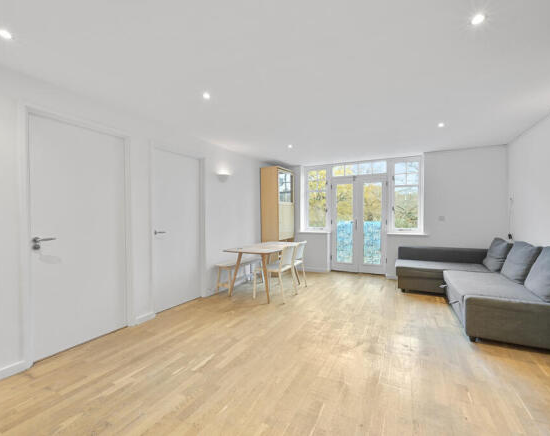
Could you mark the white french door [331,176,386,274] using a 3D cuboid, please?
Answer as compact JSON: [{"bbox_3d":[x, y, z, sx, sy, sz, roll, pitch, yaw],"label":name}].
[{"bbox_3d":[1.718,0.147,5.294,1.085,1.953,0.070,0,0,28],"label":"white french door"}]

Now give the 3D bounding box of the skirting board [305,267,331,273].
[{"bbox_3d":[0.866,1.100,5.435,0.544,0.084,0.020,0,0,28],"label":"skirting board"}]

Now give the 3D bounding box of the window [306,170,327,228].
[{"bbox_3d":[0.929,-0.435,5.706,0.524,1.364,0.060,0,1,28],"label":"window"}]

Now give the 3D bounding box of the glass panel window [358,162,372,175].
[{"bbox_3d":[1.843,-1.010,5.215,0.277,0.249,0.050,0,1,28],"label":"glass panel window"}]

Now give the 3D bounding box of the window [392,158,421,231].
[{"bbox_3d":[2.506,-0.448,4.872,0.510,1.374,0.060,0,1,28],"label":"window"}]

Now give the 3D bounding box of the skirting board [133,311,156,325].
[{"bbox_3d":[-1.457,1.125,2.853,0.018,0.077,0.243,0,0,28],"label":"skirting board"}]

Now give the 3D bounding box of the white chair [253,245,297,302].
[{"bbox_3d":[0.019,0.770,3.741,0.510,0.770,0.470,0,1,28],"label":"white chair"}]

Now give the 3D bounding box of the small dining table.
[{"bbox_3d":[-0.095,0.799,4.061,0.675,0.708,1.390,0,0,28],"label":"small dining table"}]

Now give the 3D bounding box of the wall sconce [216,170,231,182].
[{"bbox_3d":[-0.818,-0.627,4.048,0.120,0.140,0.310,0,1,28],"label":"wall sconce"}]

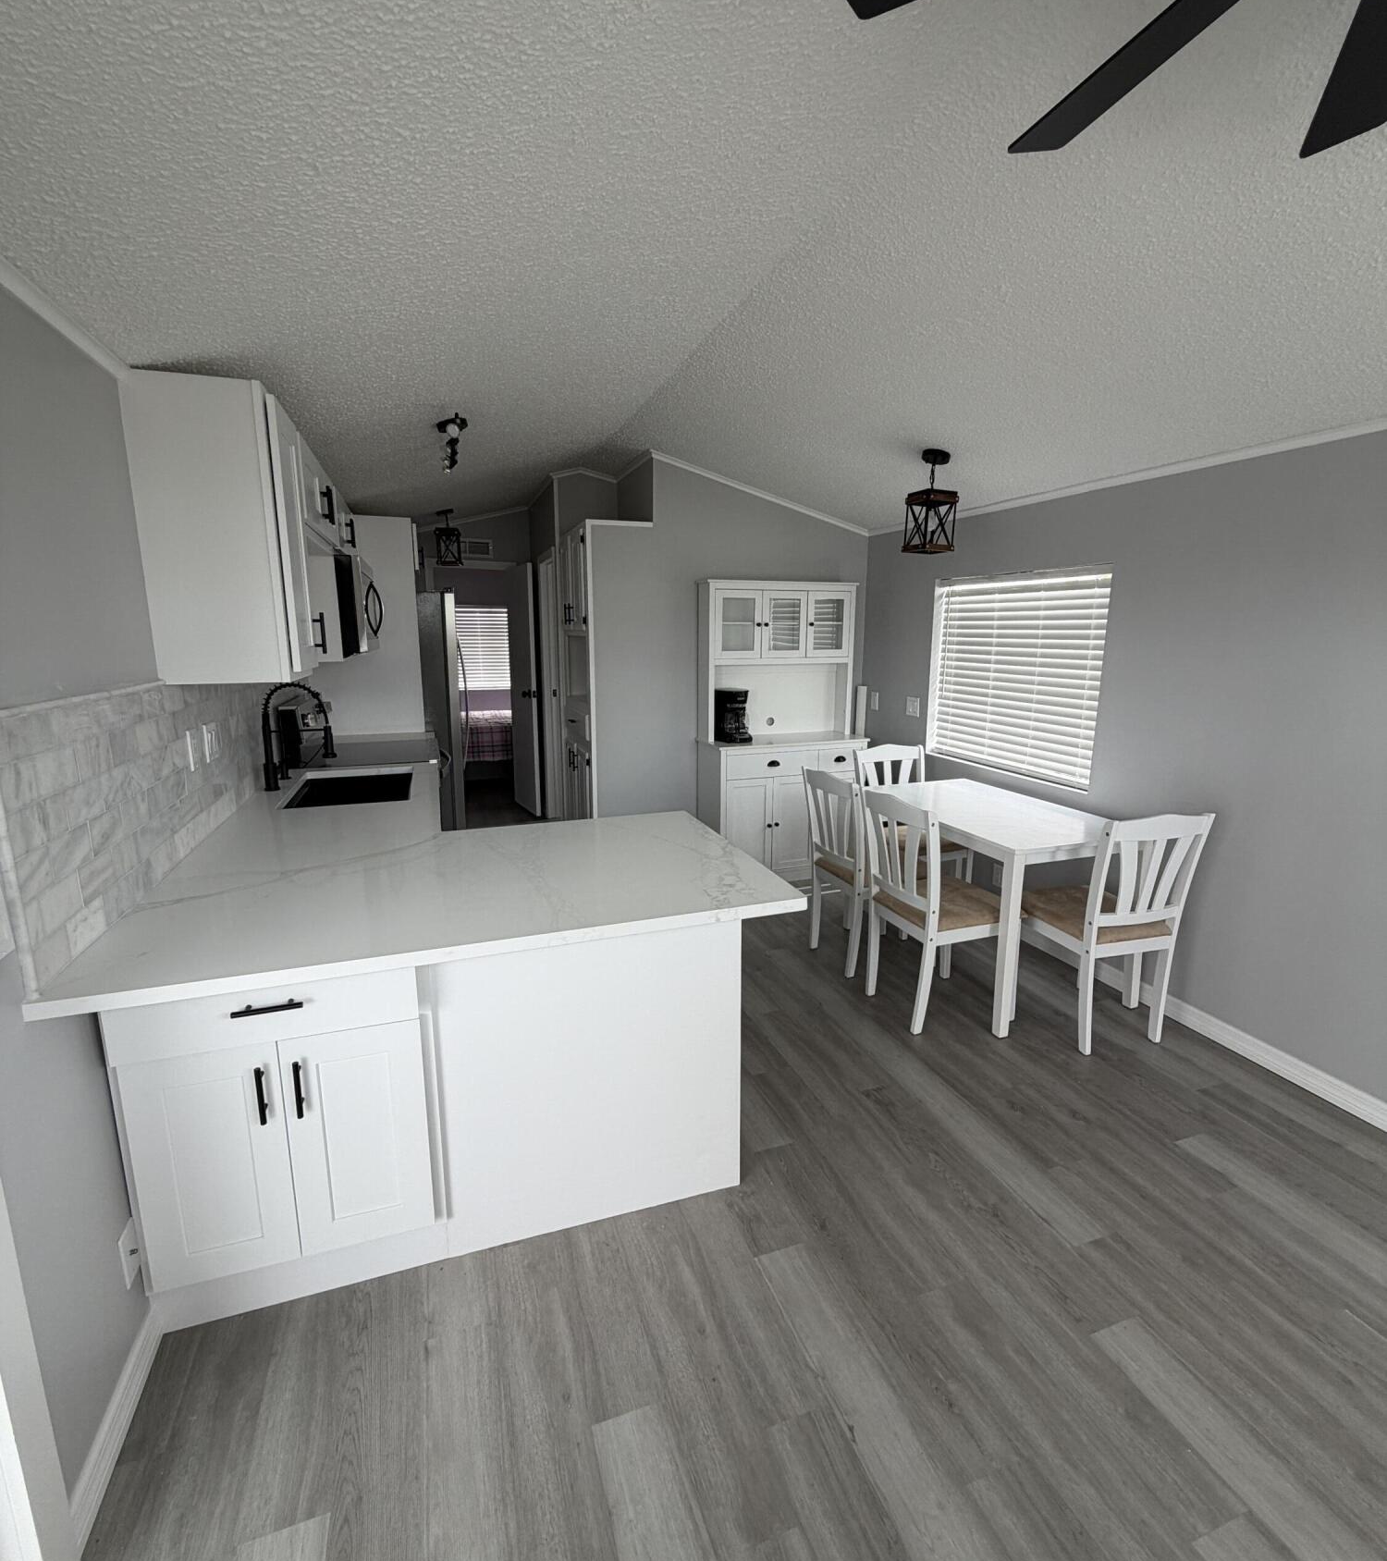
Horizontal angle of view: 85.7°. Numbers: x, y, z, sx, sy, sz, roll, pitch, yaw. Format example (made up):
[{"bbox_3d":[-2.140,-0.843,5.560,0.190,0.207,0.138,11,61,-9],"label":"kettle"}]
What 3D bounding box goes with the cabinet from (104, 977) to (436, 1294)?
[{"bbox_3d":[-0.987,0.667,1.898,0.600,0.780,0.600,-4,12,-18],"label":"cabinet"}]

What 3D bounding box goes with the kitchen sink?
[{"bbox_3d":[-1.365,0.129,3.023,0.455,0.210,0.750,-4,12,-19],"label":"kitchen sink"}]

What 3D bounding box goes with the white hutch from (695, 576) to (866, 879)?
[{"bbox_3d":[0.533,-0.278,4.514,0.976,1.785,0.439,-4,12,-19],"label":"white hutch"}]

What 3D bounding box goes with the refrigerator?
[{"bbox_3d":[-1.889,-0.322,4.872,0.810,1.755,0.840,-4,12,-18],"label":"refrigerator"}]

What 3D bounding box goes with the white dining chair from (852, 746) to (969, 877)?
[{"bbox_3d":[1.144,0.295,3.893,0.420,0.895,0.475,-4,12,-15],"label":"white dining chair"}]

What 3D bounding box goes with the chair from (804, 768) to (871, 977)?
[{"bbox_3d":[0.808,0.392,3.450,0.493,0.888,0.410,-4,12,-19],"label":"chair"}]

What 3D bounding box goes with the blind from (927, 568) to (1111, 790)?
[{"bbox_3d":[1.573,-0.531,3.735,0.060,0.960,1.160,-4,12,-18],"label":"blind"}]

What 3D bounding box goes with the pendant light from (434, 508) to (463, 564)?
[{"bbox_3d":[-1.739,-1.724,5.301,0.182,0.372,0.180,-4,12,-19],"label":"pendant light"}]

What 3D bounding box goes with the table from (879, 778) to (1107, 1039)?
[{"bbox_3d":[1.296,0.481,3.371,0.690,0.735,1.120,-4,12,-18],"label":"table"}]

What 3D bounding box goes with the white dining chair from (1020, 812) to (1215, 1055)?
[{"bbox_3d":[1.530,0.506,2.841,0.430,0.895,0.475,-3,12,-13],"label":"white dining chair"}]

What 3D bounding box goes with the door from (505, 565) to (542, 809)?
[{"bbox_3d":[-1.429,-0.749,6.292,0.040,2.020,0.660,-6,13,-27],"label":"door"}]

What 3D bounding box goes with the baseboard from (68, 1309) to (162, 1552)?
[{"bbox_3d":[-1.107,1.218,1.450,0.016,0.090,0.420,-4,12,-18],"label":"baseboard"}]

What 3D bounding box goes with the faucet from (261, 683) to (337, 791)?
[{"bbox_3d":[-1.551,-0.176,2.922,0.267,0.410,0.085,-4,12,-19],"label":"faucet"}]

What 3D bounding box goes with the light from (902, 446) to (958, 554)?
[{"bbox_3d":[1.030,-1.212,3.231,0.175,0.415,0.175,-4,12,-19],"label":"light"}]

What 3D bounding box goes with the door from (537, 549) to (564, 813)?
[{"bbox_3d":[-1.048,-0.632,5.660,0.100,2.045,0.750,-4,12,-19],"label":"door"}]

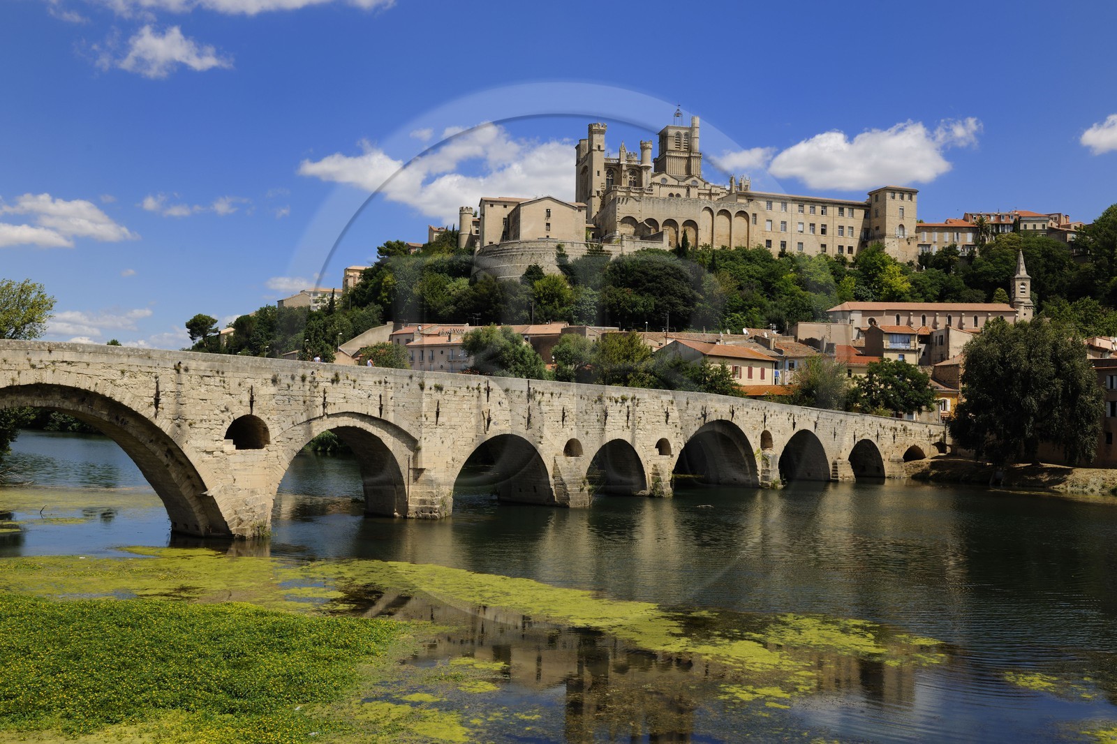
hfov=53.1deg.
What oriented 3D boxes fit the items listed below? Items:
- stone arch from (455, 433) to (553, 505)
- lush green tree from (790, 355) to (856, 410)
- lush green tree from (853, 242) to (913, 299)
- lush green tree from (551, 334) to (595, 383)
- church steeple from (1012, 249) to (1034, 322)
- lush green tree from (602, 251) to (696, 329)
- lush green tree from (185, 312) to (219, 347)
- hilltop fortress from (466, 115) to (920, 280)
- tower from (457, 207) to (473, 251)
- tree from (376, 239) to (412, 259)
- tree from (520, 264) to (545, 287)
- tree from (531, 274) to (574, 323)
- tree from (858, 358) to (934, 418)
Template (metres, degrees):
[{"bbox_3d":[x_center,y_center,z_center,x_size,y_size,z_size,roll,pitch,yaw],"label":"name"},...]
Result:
[{"bbox_3d":[-5.970,7.460,86.800,5.200,6.200,12.600,-1,-3,35],"label":"stone arch"},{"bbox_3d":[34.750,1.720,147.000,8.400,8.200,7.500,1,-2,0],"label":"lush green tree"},{"bbox_3d":[90.533,-27.669,312.000,15.456,16.418,14.683,0,-3,16],"label":"lush green tree"},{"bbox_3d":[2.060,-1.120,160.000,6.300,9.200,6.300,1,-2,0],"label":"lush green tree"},{"bbox_3d":[93.442,-16.566,225.000,3.342,15.981,3.342,1,-3,5],"label":"church steeple"},{"bbox_3d":[20.250,-17.820,248.000,20.800,17.800,17.500,1,-2,0],"label":"lush green tree"},{"bbox_3d":[-105.336,-11.732,330.000,9.341,11.117,8.874,2,-3,-18],"label":"lush green tree"},{"bbox_3d":[36.560,-51.430,326.000,122.000,52.000,52.000,1,-2,-12],"label":"hilltop fortress"},{"bbox_3d":[-30.379,-46.620,365.000,5.119,15.222,5.119,1,-3,-5],"label":"tower"},{"bbox_3d":[-44.930,-33.230,305.000,9.600,6.500,8.500,1,-2,0],"label":"tree"},{"bbox_3d":[-6.730,-24.970,292.000,6.300,6.800,6.000,1,-2,0],"label":"tree"},{"bbox_3d":[-1.597,-18.938,292.000,11.184,13.745,10.625,1,-3,0],"label":"tree"},{"bbox_3d":[50.519,3.058,167.000,11.243,10.048,10.680,0,-3,17],"label":"tree"}]

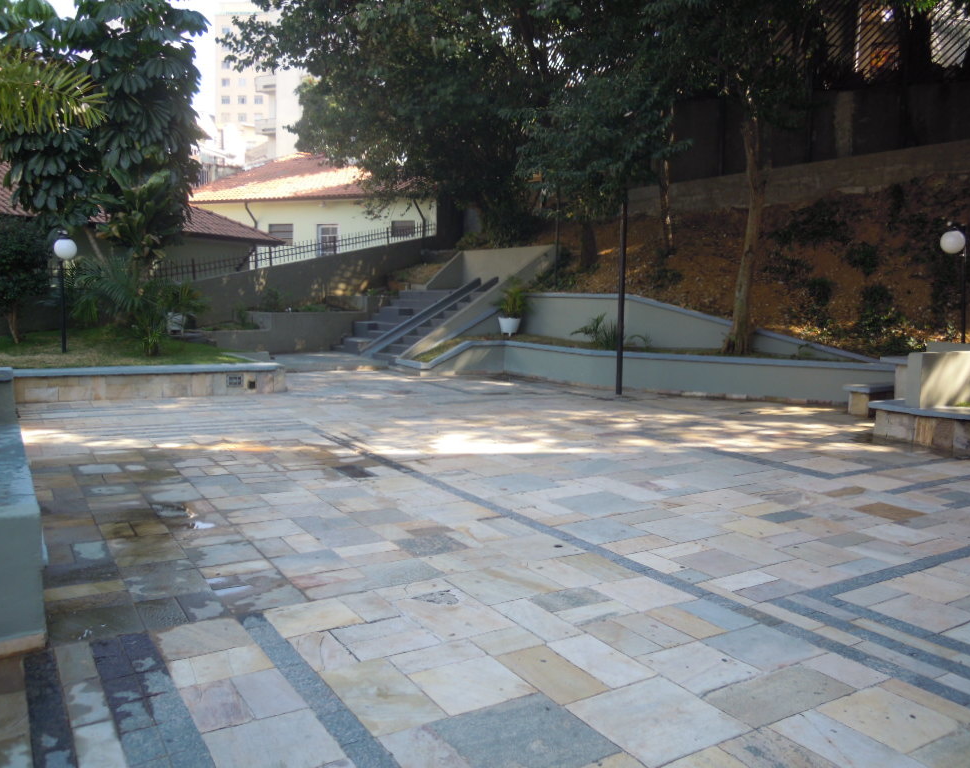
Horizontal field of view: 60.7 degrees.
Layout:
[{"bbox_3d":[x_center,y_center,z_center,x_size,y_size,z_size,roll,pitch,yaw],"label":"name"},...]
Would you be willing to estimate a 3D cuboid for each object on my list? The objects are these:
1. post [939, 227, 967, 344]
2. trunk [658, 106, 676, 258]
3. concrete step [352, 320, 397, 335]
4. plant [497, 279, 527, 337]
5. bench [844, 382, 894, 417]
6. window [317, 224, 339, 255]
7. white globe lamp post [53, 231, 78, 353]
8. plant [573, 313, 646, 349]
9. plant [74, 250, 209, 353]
[{"bbox_3d":[8.371,-1.689,14.800,0.450,2.280,0.450,3,7,29],"label":"post"},{"bbox_3d":[3.944,-4.379,18.000,0.360,3.250,0.340,1,6,12],"label":"trunk"},{"bbox_3d":[-2.683,-1.412,21.084,0.330,0.250,2.700,-4,7,-30],"label":"concrete step"},{"bbox_3d":[0.605,-1.739,18.900,0.780,1.360,0.750,0,6,0],"label":"plant"},{"bbox_3d":[5.553,0.201,11.586,1.150,0.400,0.400,-4,7,-30],"label":"bench"},{"bbox_3d":[-5.593,-5.110,29.600,0.900,1.200,0.120,2,6,18],"label":"window"},{"bbox_3d":[-8.154,-1.788,16.100,0.420,2.360,0.450,-3,7,-27],"label":"white globe lamp post"},{"bbox_3d":[2.330,-0.982,15.500,1.420,0.740,1.100,0,6,0],"label":"plant"},{"bbox_3d":[-6.924,-1.613,16.600,2.350,2.100,1.800,-3,6,-23],"label":"plant"}]

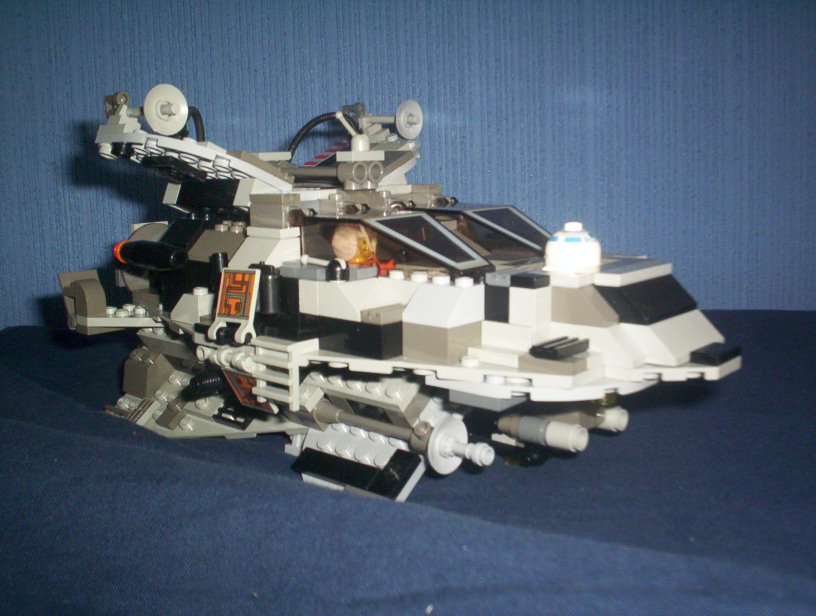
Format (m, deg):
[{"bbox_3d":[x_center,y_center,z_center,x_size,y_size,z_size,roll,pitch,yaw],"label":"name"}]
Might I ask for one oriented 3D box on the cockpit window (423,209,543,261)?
[{"bbox_3d":[0.030,-0.025,0.307,0.054,0.016,0.032,7,12,39],"label":"cockpit window"}]

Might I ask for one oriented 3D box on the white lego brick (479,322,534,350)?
[{"bbox_3d":[0.029,0.008,0.244,0.016,0.010,0.008,7,12,39],"label":"white lego brick"}]

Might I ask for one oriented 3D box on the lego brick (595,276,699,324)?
[{"bbox_3d":[0.066,-0.003,0.248,0.016,0.010,0.032,7,13,39],"label":"lego brick"}]

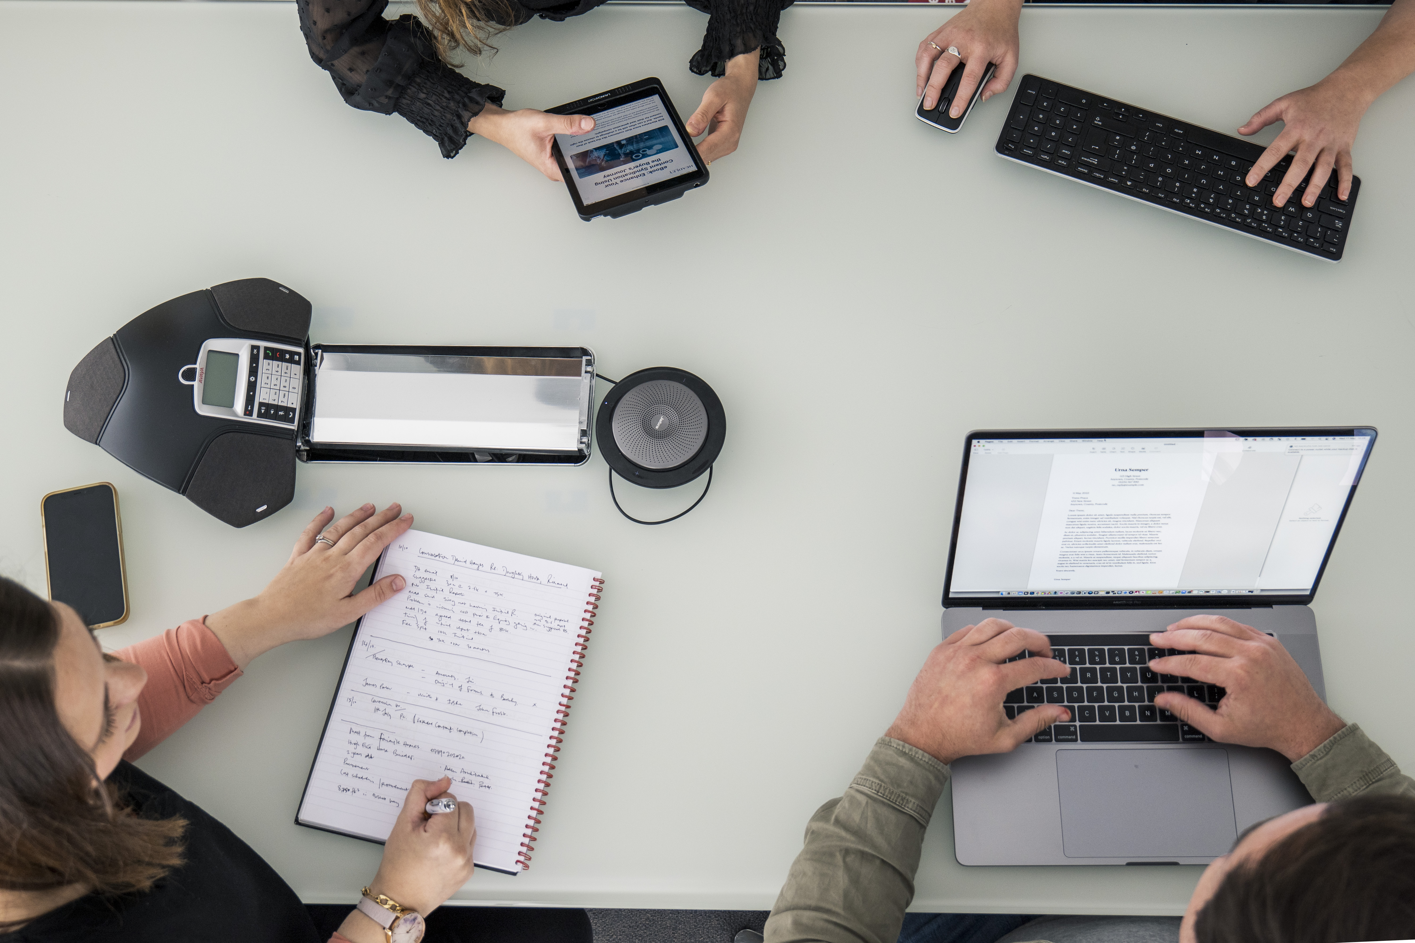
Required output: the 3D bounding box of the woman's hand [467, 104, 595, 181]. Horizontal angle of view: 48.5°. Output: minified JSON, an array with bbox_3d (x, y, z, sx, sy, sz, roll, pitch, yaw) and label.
[{"bbox_3d":[-0.175,-0.341,1.640,0.160,0.080,0.080,18,71,6],"label":"woman's hand"}]

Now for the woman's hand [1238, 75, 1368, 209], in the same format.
[{"bbox_3d":[0.634,-0.352,1.659,0.134,0.058,0.155,30,72,10],"label":"woman's hand"}]

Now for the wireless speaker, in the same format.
[{"bbox_3d":[-0.046,-0.037,1.566,0.130,0.036,0.144,0,70,0],"label":"wireless speaker"}]

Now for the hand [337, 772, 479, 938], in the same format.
[{"bbox_3d":[-0.260,0.349,1.391,0.095,0.073,0.167,29,72,10],"label":"hand"}]

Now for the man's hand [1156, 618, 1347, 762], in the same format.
[{"bbox_3d":[0.494,0.202,1.448,0.185,0.067,0.109,36,74,12],"label":"man's hand"}]

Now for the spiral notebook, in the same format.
[{"bbox_3d":[-0.236,0.211,1.485,0.216,0.016,0.298,13,70,5],"label":"spiral notebook"}]

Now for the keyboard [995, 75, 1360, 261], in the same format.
[{"bbox_3d":[0.502,-0.326,1.682,0.377,0.021,0.116,19,71,7],"label":"keyboard"}]

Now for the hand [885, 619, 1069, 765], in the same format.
[{"bbox_3d":[0.255,0.211,1.444,0.177,0.067,0.129,-40,75,-13],"label":"hand"}]

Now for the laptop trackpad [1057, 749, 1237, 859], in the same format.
[{"bbox_3d":[0.405,0.305,1.448,0.160,0.005,0.099,0,70,0],"label":"laptop trackpad"}]

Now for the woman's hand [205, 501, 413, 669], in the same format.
[{"bbox_3d":[-0.372,0.104,1.501,0.218,0.060,0.111,-41,75,-14],"label":"woman's hand"}]

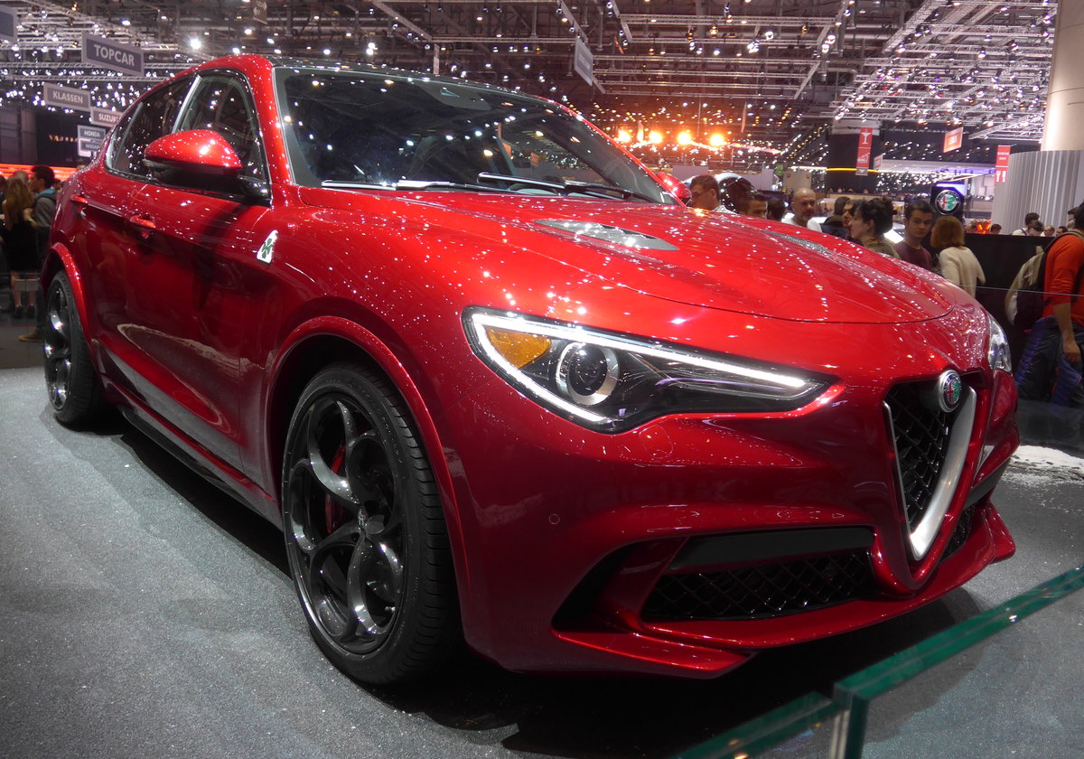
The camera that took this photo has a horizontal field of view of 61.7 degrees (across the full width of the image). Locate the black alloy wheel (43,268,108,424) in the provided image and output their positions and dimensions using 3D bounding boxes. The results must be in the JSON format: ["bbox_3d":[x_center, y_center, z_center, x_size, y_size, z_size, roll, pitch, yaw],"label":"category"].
[{"bbox_3d":[-2.136,-0.155,4.287,0.287,0.735,0.730,-5,13,-38],"label":"black alloy wheel"}]

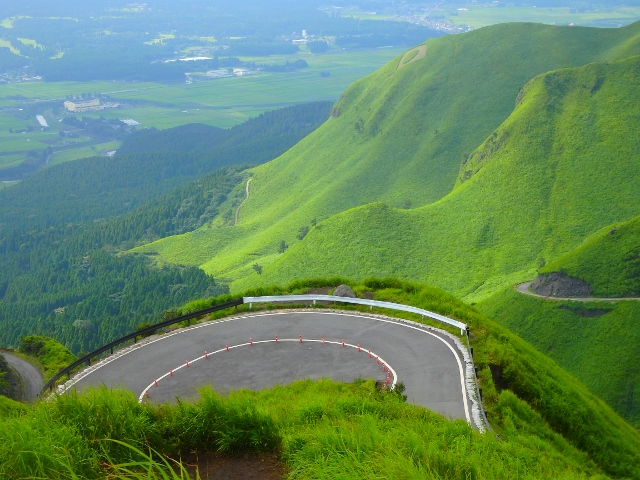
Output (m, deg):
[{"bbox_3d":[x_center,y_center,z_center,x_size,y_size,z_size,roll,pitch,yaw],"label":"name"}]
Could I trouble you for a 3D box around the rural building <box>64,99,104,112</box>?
[{"bbox_3d":[-437.118,-248.750,2499.910,62.000,14.000,34.000,-10,17,-37],"label":"rural building"}]

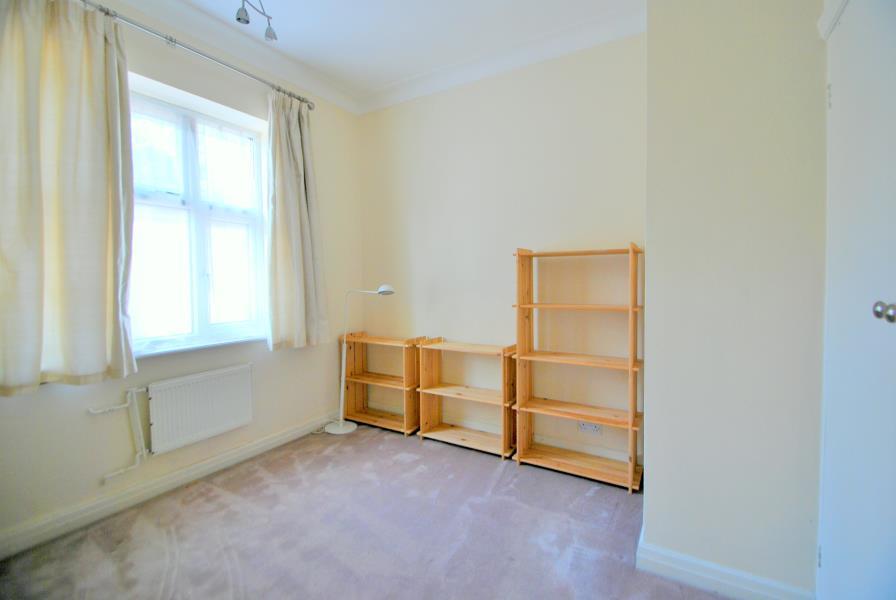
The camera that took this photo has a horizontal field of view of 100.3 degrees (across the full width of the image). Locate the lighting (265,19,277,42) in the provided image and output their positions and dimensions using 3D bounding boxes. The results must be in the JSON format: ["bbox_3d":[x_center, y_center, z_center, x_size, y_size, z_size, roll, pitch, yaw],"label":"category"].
[{"bbox_3d":[-0.996,-1.511,2.100,0.065,0.115,0.065,1,3,31],"label":"lighting"}]

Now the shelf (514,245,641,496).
[{"bbox_3d":[0.798,0.378,2.336,0.737,1.408,0.262,1,3,31],"label":"shelf"}]

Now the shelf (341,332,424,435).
[{"bbox_3d":[-0.552,0.686,3.169,0.756,0.752,0.262,1,3,31],"label":"shelf"}]

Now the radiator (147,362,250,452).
[{"bbox_3d":[-1.488,0.641,2.281,0.071,0.393,0.565,1,3,31],"label":"radiator"}]

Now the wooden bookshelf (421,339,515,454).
[{"bbox_3d":[0.147,0.696,2.767,0.754,0.752,0.262,1,3,31],"label":"wooden bookshelf"}]

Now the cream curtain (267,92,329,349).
[{"bbox_3d":[-1.109,-0.554,2.798,0.113,1.818,0.470,1,3,31],"label":"cream curtain"}]

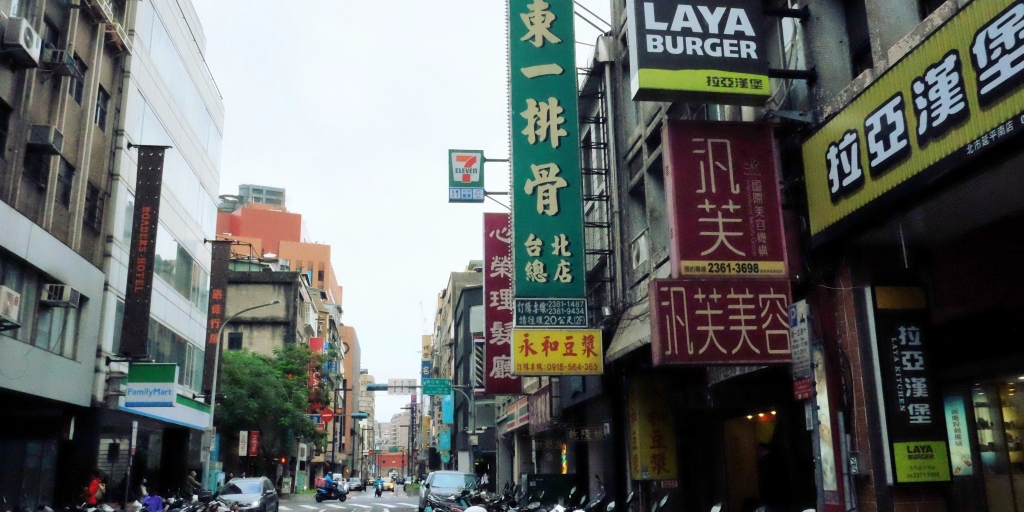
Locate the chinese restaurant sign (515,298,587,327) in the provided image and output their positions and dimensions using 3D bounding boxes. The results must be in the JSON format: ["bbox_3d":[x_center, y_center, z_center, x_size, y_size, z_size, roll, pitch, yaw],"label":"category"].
[{"bbox_3d":[0.584,0.868,11.502,1.085,0.426,0.180,1,-15,-8],"label":"chinese restaurant sign"}]

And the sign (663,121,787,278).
[{"bbox_3d":[2.060,-0.534,7.489,1.075,1.575,0.190,1,-15,-8],"label":"sign"}]

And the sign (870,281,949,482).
[{"bbox_3d":[2.865,0.924,5.590,0.470,1.398,0.140,1,-15,-8],"label":"sign"}]

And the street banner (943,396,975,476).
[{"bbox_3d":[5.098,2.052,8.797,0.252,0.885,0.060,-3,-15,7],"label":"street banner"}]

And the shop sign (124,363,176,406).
[{"bbox_3d":[-9.752,3.522,20.844,1.201,1.137,0.300,1,-15,-8],"label":"shop sign"}]

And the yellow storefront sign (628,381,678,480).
[{"bbox_3d":[2.060,2.538,11.277,0.529,1.456,0.380,1,-15,-8],"label":"yellow storefront sign"}]

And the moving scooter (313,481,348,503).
[{"bbox_3d":[-10.521,13.709,44.500,1.830,1.170,0.700,1,-15,-8],"label":"moving scooter"}]

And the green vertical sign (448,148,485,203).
[{"bbox_3d":[-1.561,-2.686,26.452,1.184,1.950,0.300,1,-15,-8],"label":"green vertical sign"}]

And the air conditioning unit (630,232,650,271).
[{"bbox_3d":[2.416,-0.102,13.527,0.300,0.560,0.820,1,-15,-8],"label":"air conditioning unit"}]

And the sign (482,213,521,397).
[{"bbox_3d":[-0.246,1.226,20.240,0.911,4.820,0.250,1,-15,-8],"label":"sign"}]

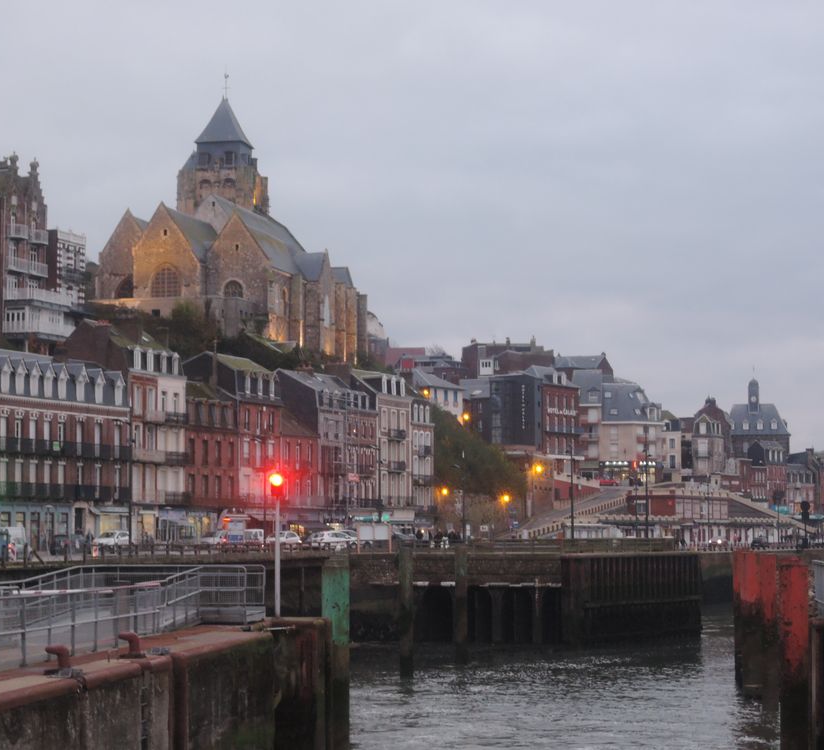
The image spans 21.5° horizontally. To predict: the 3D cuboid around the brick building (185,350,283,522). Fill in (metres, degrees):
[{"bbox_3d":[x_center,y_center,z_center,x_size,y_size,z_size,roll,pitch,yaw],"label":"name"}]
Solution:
[{"bbox_3d":[-16.487,6.722,186.871,8.000,16.820,8.440,-2,-5,23],"label":"brick building"}]

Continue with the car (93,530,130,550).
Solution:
[{"bbox_3d":[-20.964,11.661,151.557,1.780,1.500,4.050,-1,-4,12],"label":"car"}]

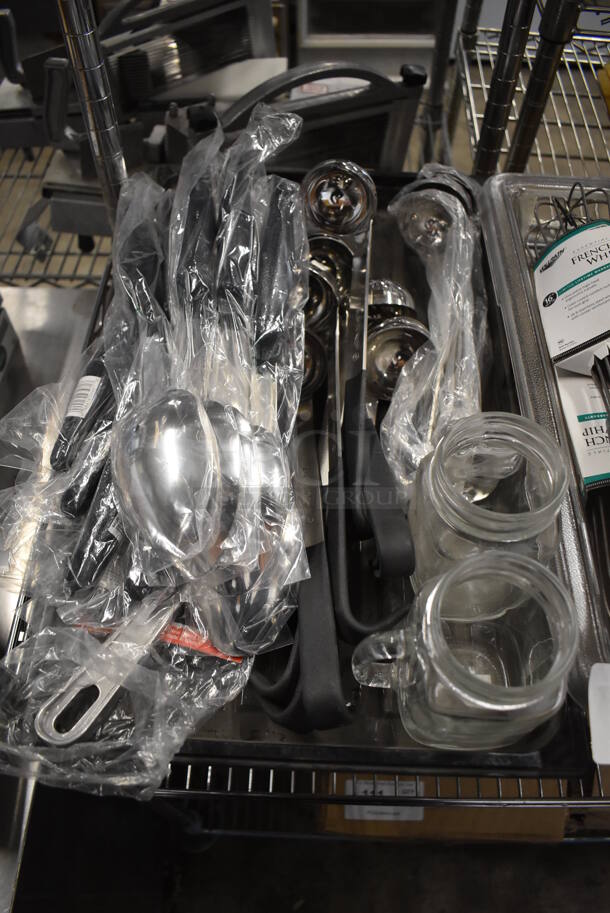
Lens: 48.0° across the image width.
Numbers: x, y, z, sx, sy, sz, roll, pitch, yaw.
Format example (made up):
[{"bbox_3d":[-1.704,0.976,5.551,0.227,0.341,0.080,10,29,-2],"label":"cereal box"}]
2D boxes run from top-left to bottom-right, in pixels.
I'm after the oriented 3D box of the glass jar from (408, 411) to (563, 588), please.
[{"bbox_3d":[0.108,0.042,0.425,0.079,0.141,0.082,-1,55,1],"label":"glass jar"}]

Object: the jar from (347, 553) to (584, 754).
[{"bbox_3d":[0.081,0.114,0.379,0.106,0.141,0.078,-1,57,1],"label":"jar"}]

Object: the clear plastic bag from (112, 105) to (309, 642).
[{"bbox_3d":[-0.064,-0.095,0.508,0.126,0.120,0.430,-3,52,0],"label":"clear plastic bag"}]

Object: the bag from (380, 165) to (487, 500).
[{"bbox_3d":[0.112,-0.121,0.568,0.080,0.070,0.340,4,52,5],"label":"bag"}]

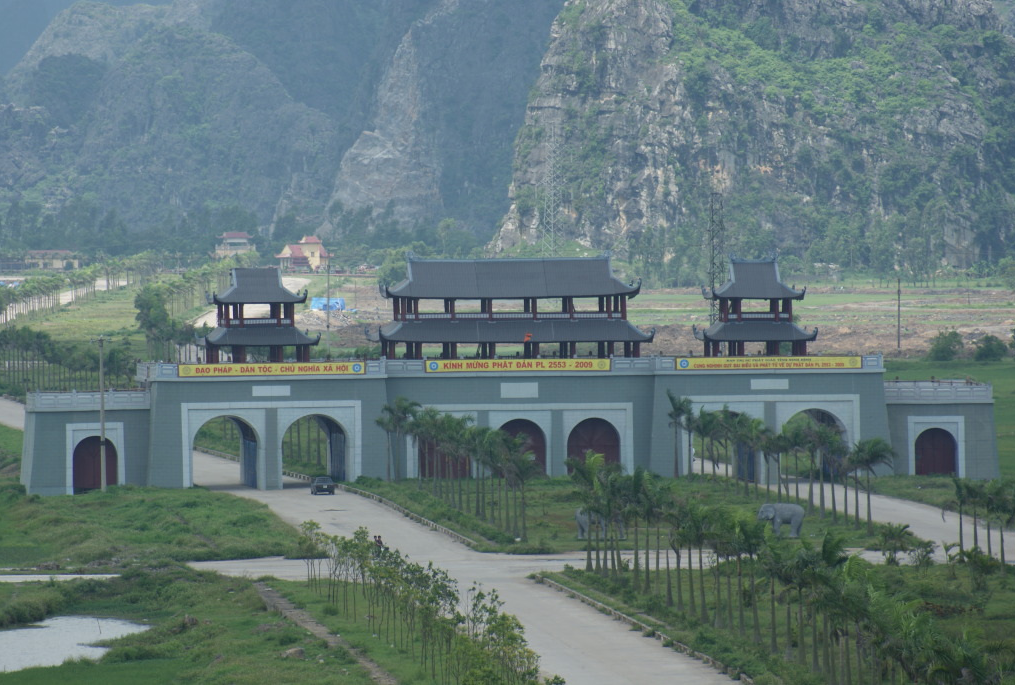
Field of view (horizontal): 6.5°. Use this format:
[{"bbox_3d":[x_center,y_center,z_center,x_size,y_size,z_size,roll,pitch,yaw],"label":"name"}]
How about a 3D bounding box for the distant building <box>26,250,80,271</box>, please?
[{"bbox_3d":[-119.300,-21.369,2354.000,14.421,5.506,8.000,-1,1,-6],"label":"distant building"}]

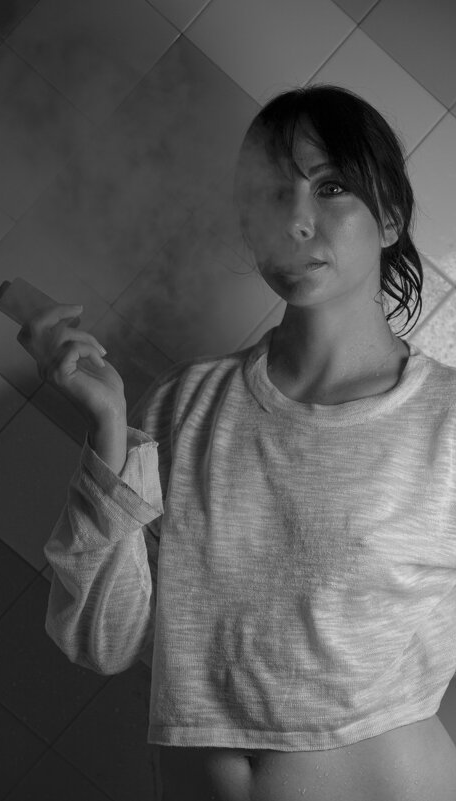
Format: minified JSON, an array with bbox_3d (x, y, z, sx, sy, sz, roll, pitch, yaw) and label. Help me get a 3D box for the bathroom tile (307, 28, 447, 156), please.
[{"bbox_3d":[0.169,-0.357,2.091,0.152,0.152,0.009,42,-2,-8],"label":"bathroom tile"}]

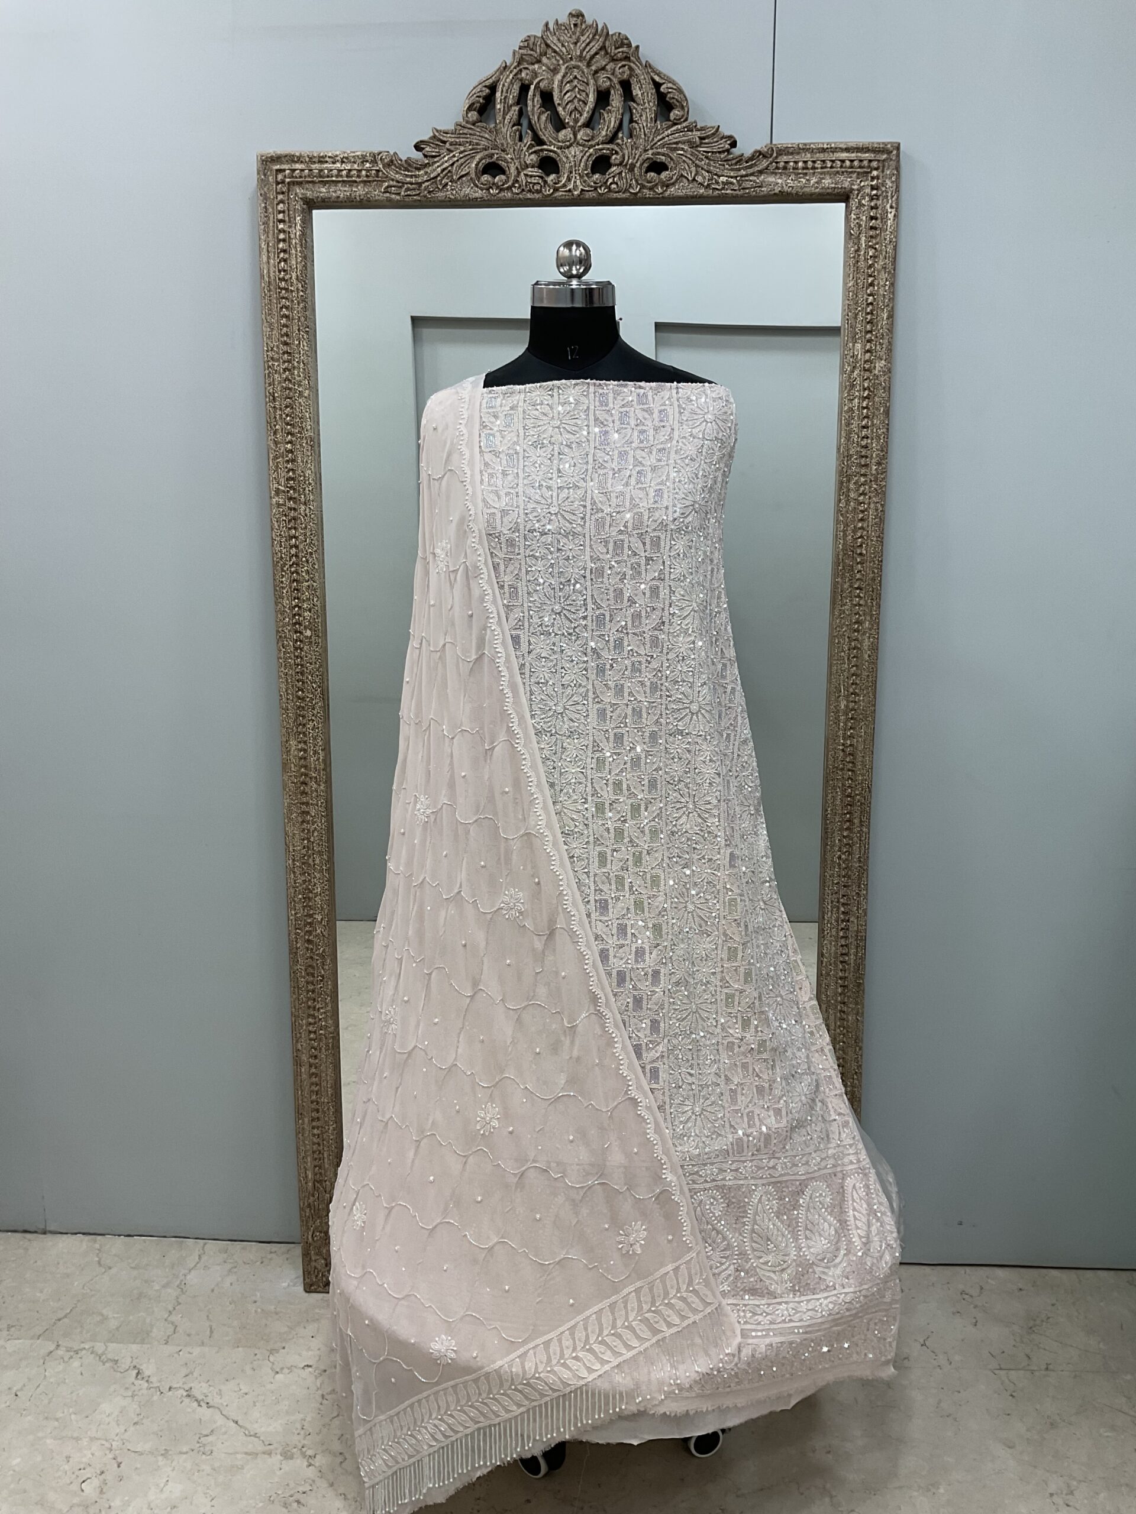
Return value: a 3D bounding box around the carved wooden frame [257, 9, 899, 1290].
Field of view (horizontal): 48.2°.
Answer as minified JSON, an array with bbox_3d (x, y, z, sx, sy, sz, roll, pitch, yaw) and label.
[{"bbox_3d":[0.013,-0.074,1.971,0.914,1.974,0.065,1,10,3],"label":"carved wooden frame"}]

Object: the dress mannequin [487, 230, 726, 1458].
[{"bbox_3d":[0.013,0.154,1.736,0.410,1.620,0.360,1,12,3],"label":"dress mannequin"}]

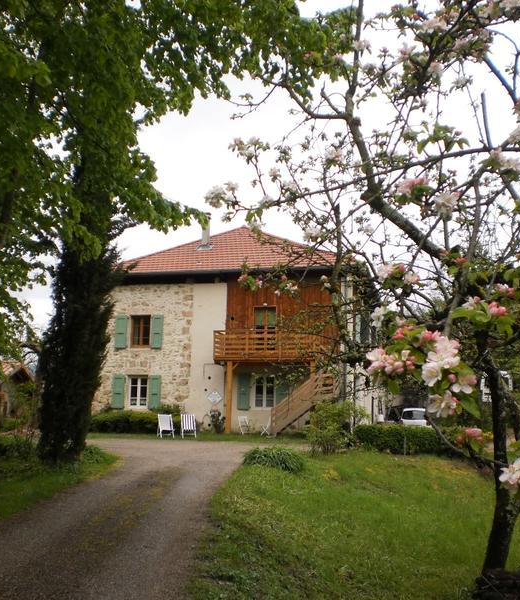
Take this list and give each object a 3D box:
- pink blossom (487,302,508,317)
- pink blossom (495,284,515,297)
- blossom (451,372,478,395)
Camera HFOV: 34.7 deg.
[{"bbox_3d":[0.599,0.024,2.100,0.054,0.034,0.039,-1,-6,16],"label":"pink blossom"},{"bbox_3d":[0.705,-0.027,2.400,0.056,0.033,0.040,-1,-6,16],"label":"pink blossom"},{"bbox_3d":[0.491,0.201,2.000,0.065,0.050,0.052,-1,-6,14],"label":"blossom"}]

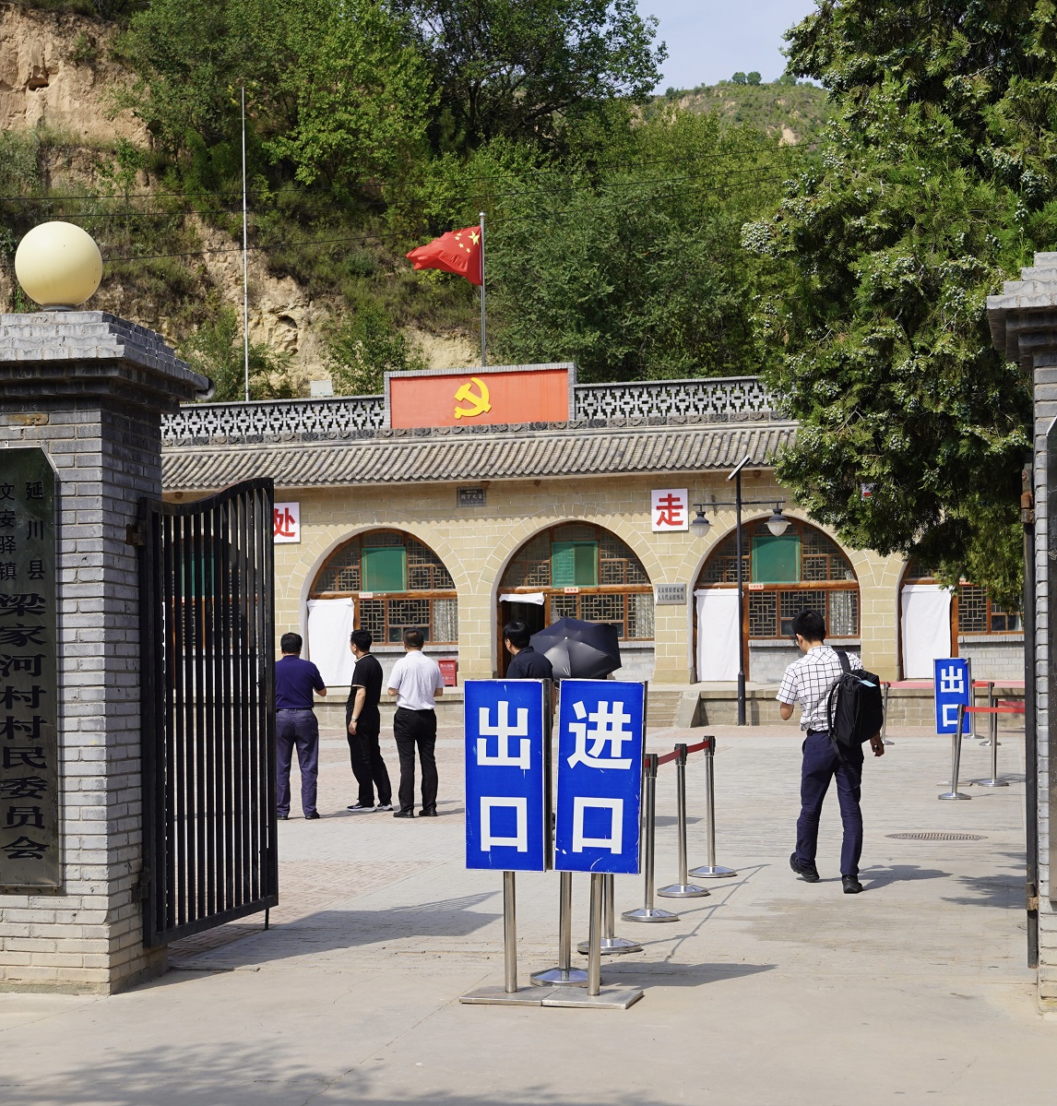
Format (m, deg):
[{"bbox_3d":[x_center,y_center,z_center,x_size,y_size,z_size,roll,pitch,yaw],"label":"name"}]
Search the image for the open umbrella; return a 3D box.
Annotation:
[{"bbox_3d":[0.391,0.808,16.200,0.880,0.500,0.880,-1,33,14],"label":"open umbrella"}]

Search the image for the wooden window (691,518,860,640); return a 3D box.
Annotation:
[{"bbox_3d":[4.913,0.511,38.200,3.200,2.400,0.150,-1,-2,16],"label":"wooden window"}]

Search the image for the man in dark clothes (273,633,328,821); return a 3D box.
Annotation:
[{"bbox_3d":[-2.146,1.577,17.700,0.560,1.700,0.380,-1,-2,9],"label":"man in dark clothes"}]

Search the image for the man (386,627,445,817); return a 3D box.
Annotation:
[{"bbox_3d":[-1.032,1.541,17.700,0.530,1.710,0.360,-1,-2,0],"label":"man"}]

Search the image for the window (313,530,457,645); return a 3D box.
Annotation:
[{"bbox_3d":[-2.961,0.723,40.000,3.100,2.350,0.250,-1,-2,13],"label":"window"}]

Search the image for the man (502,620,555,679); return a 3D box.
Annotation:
[{"bbox_3d":[0.018,1.372,14.976,0.500,1.680,0.340,0,-2,-30],"label":"man"}]

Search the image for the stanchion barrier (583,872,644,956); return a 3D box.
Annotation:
[{"bbox_3d":[0.418,1.538,9.820,0.330,0.910,0.330,-1,-2,11],"label":"stanchion barrier"}]

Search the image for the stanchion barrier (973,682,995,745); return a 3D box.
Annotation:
[{"bbox_3d":[6.802,2.366,28.500,0.325,0.920,0.325,-1,-2,0],"label":"stanchion barrier"}]

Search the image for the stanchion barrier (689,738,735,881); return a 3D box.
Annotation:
[{"bbox_3d":[1.240,1.698,13.100,0.320,0.920,0.320,-1,-2,14],"label":"stanchion barrier"}]

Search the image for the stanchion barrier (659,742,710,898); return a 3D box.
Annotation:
[{"bbox_3d":[0.962,1.635,11.970,0.330,0.910,0.330,-1,-2,11],"label":"stanchion barrier"}]

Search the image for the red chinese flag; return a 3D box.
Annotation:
[{"bbox_3d":[-1.829,-6.439,42.000,1.650,1.300,0.400,-1,-2,5],"label":"red chinese flag"}]

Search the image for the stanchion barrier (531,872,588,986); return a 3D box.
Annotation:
[{"bbox_3d":[0.166,1.531,9.063,0.325,0.920,0.325,-1,-2,0],"label":"stanchion barrier"}]

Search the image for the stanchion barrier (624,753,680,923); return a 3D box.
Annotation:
[{"bbox_3d":[0.700,1.602,11.000,0.320,0.920,0.320,0,-2,14],"label":"stanchion barrier"}]

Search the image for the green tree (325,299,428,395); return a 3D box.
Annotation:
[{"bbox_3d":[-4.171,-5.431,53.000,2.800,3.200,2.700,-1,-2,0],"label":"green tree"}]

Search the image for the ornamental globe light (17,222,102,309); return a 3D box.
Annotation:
[{"bbox_3d":[-2.194,-1.345,9.050,0.410,0.405,0.410,-1,-2,14],"label":"ornamental globe light"}]

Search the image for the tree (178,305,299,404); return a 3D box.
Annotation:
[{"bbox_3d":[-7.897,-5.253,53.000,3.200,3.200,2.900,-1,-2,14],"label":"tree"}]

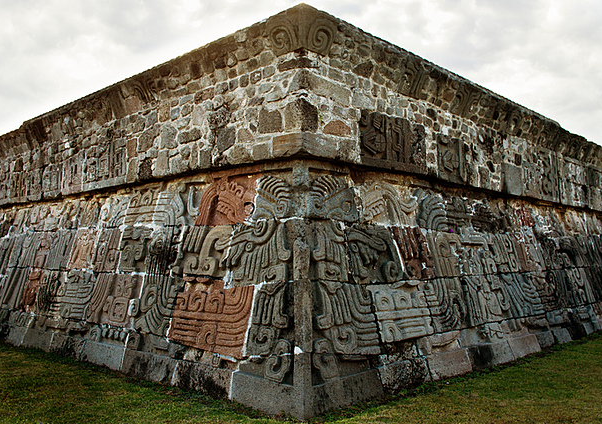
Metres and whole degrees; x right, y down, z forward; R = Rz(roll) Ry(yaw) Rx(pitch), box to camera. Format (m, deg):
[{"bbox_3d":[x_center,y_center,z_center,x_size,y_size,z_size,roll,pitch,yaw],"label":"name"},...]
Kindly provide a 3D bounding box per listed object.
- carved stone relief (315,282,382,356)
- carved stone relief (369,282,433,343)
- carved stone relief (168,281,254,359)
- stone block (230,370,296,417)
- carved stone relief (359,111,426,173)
[{"bbox_3d":[0.413,1.260,6.386,0.280,0.851,1.101,-23,-19,40],"label":"carved stone relief"},{"bbox_3d":[1.219,1.316,7.234,0.280,0.719,1.220,-23,-19,40],"label":"carved stone relief"},{"bbox_3d":[-1.050,1.341,6.967,1.502,0.825,0.280,-5,-21,44],"label":"carved stone relief"},{"bbox_3d":[-0.298,1.993,5.988,1.027,0.292,0.350,-5,-21,44],"label":"stone block"},{"bbox_3d":[1.258,-0.974,7.910,0.250,0.746,1.621,-5,-7,44],"label":"carved stone relief"}]

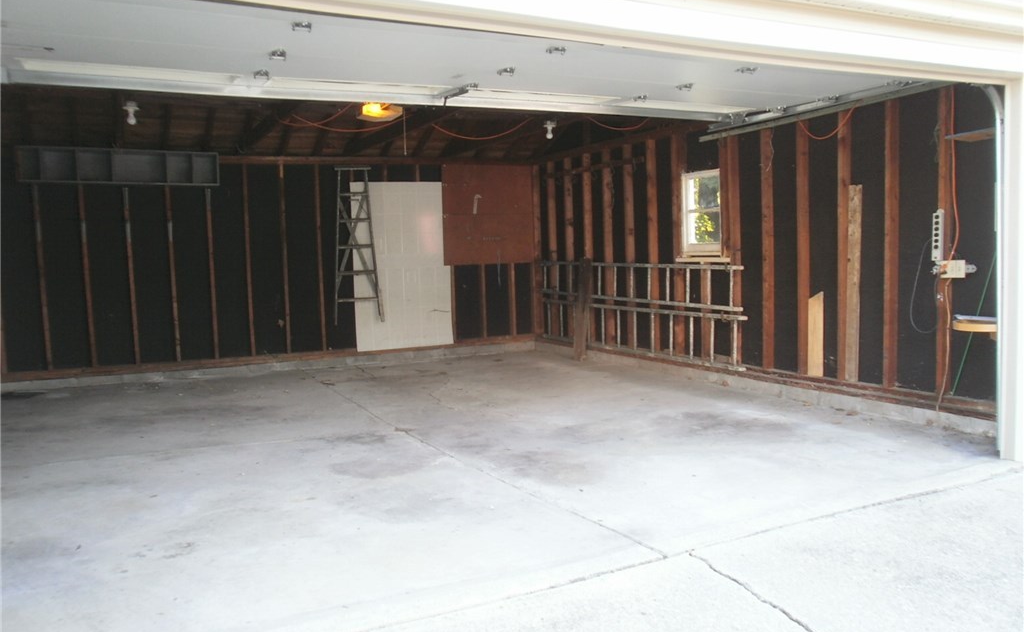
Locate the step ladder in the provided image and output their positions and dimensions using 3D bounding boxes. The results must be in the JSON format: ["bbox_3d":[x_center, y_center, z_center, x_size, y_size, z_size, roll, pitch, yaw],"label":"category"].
[{"bbox_3d":[-1.824,-0.822,9.186,0.586,1.848,0.151,-4,5,-25],"label":"step ladder"}]

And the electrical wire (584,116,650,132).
[{"bbox_3d":[1.043,-1.890,7.533,0.768,0.151,0.040,-4,5,-25],"label":"electrical wire"}]

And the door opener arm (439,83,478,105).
[{"bbox_3d":[-0.352,-1.413,4.893,0.101,0.101,0.455,-4,5,-25],"label":"door opener arm"}]

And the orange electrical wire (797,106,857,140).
[{"bbox_3d":[2.310,-1.428,5.718,0.051,0.232,0.586,-4,5,-25],"label":"orange electrical wire"}]

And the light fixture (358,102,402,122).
[{"bbox_3d":[-1.081,-1.701,6.322,0.293,0.202,0.333,-4,5,-25],"label":"light fixture"}]

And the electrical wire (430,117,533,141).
[{"bbox_3d":[-0.274,-1.746,7.146,1.030,0.232,0.040,-4,5,-25],"label":"electrical wire"}]

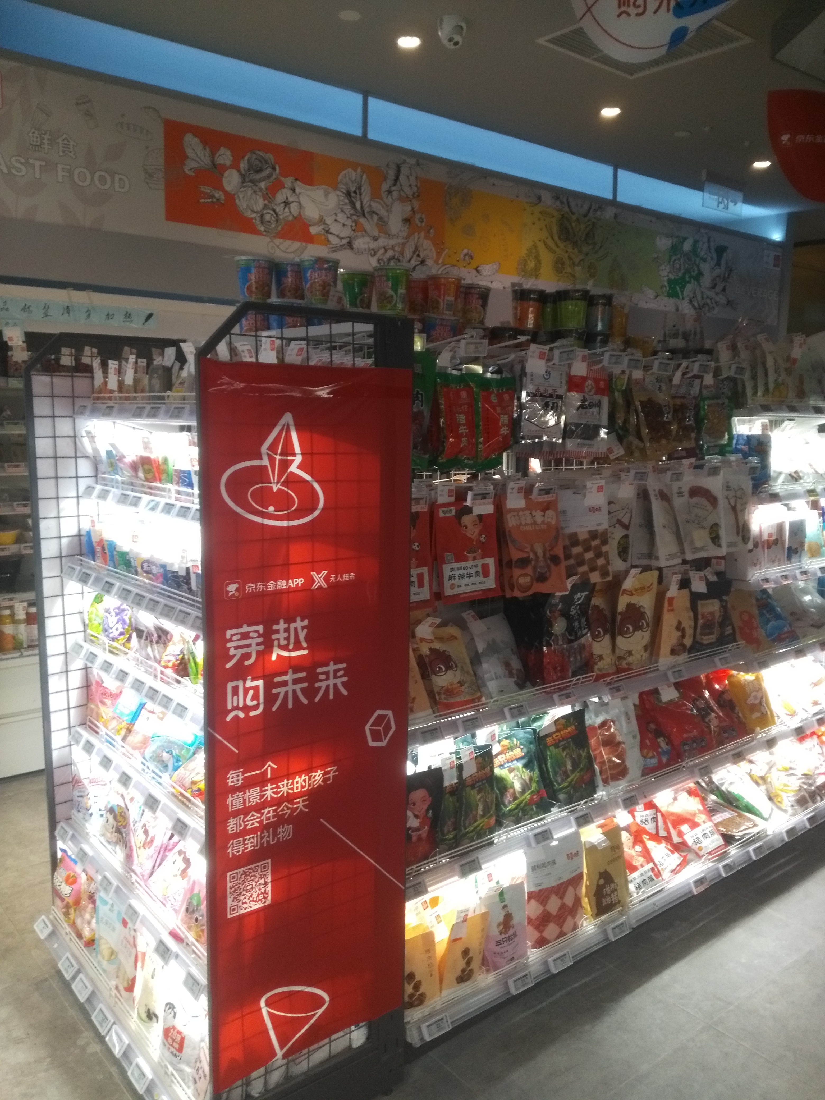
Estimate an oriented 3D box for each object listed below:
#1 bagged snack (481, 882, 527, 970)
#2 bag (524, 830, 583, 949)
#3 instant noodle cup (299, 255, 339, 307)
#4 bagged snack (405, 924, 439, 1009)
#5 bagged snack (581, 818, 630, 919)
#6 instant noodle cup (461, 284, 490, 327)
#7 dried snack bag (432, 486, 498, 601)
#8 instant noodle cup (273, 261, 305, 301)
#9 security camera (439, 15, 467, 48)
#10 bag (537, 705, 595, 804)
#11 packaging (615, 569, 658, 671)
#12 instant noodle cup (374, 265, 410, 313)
[{"bbox_3d":[0.212,0.909,2.166,0.127,0.182,0.050,-5,2,-35],"label":"bagged snack"},{"bbox_3d":[0.344,0.848,2.261,0.177,0.257,0.050,-5,5,-35],"label":"bag"},{"bbox_3d":[-0.228,-0.668,2.210,0.097,0.109,0.097,0,9,-6],"label":"instant noodle cup"},{"bbox_3d":[-0.001,0.916,1.963,0.120,0.166,0.050,-4,5,-31],"label":"bagged snack"},{"bbox_3d":[0.504,0.841,2.351,0.142,0.222,0.055,-6,3,-39],"label":"bagged snack"},{"bbox_3d":[0.193,-0.743,2.700,0.097,0.109,0.097,1,9,0],"label":"instant noodle cup"},{"bbox_3d":[0.118,-0.001,2.058,0.177,0.240,0.035,-7,2,-40],"label":"dried snack bag"},{"bbox_3d":[-0.316,-0.687,2.280,0.097,0.109,0.097,1,9,0],"label":"instant noodle cup"},{"bbox_3d":[0.154,-1.995,3.420,0.107,0.095,0.107,-1,9,-10],"label":"security camera"},{"bbox_3d":[0.424,0.563,2.418,0.162,0.238,0.052,-7,0,-44],"label":"bag"},{"bbox_3d":[0.613,0.201,2.525,0.147,0.266,0.055,-6,11,-38],"label":"packaging"},{"bbox_3d":[-0.053,-0.692,2.370,0.097,0.109,0.097,1,9,0],"label":"instant noodle cup"}]

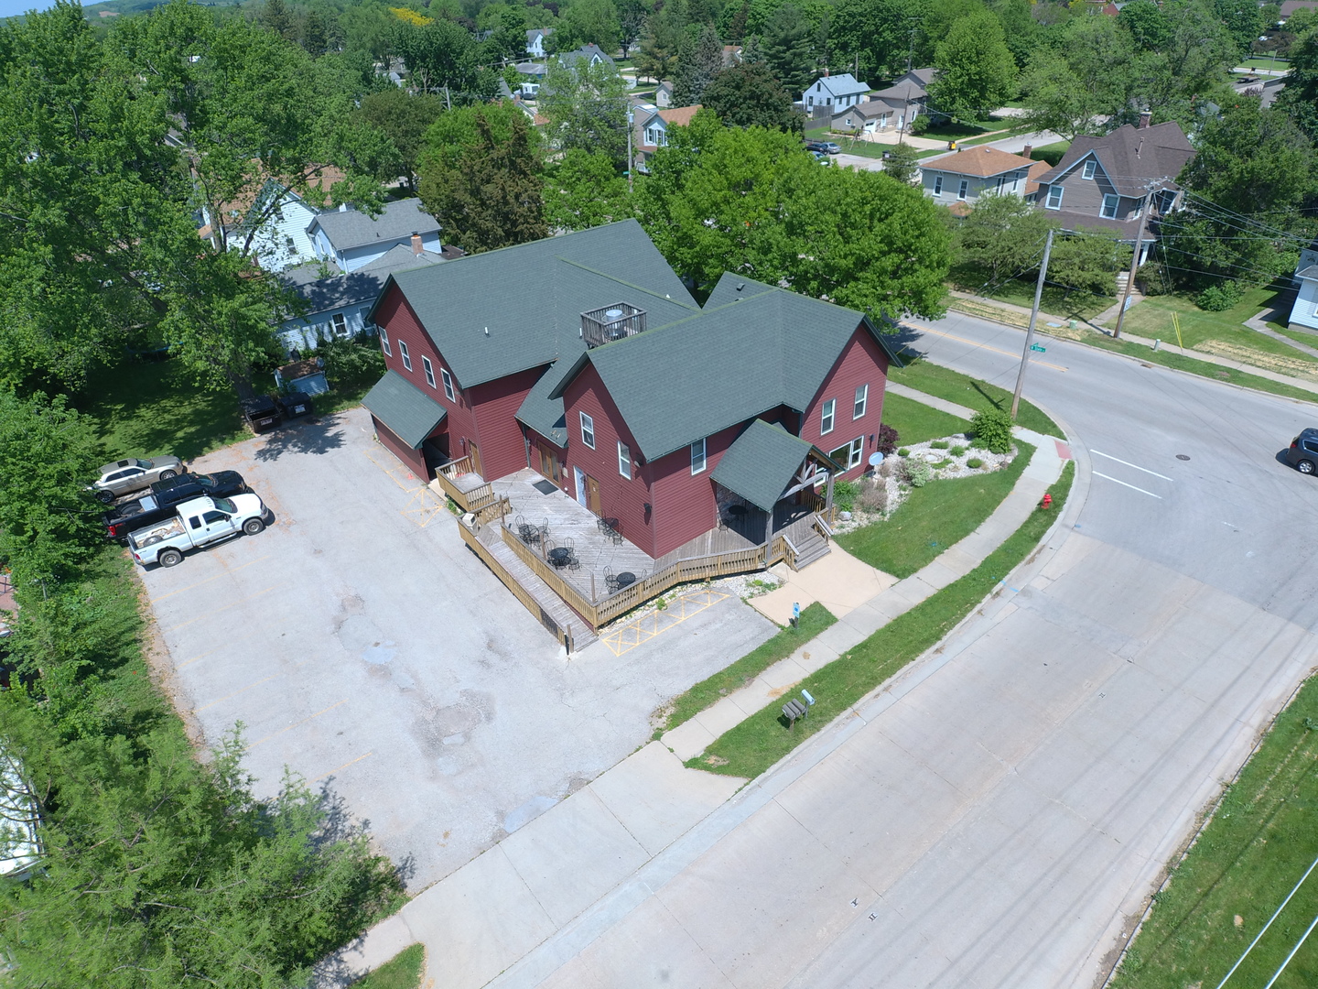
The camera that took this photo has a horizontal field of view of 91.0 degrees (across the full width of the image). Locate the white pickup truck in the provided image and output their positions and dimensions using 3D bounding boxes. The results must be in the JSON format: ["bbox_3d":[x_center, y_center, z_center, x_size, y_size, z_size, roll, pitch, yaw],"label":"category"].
[{"bbox_3d":[-22.775,1.613,31.973,5.800,1.980,2.050,-27,42,-29],"label":"white pickup truck"}]

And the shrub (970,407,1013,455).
[{"bbox_3d":[17.988,-3.432,34.647,2.100,2.300,2.100,-28,43,-31],"label":"shrub"}]

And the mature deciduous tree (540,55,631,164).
[{"bbox_3d":[-11.261,-58.666,99.000,13.900,14.500,13.900,-2,36,0],"label":"mature deciduous tree"}]

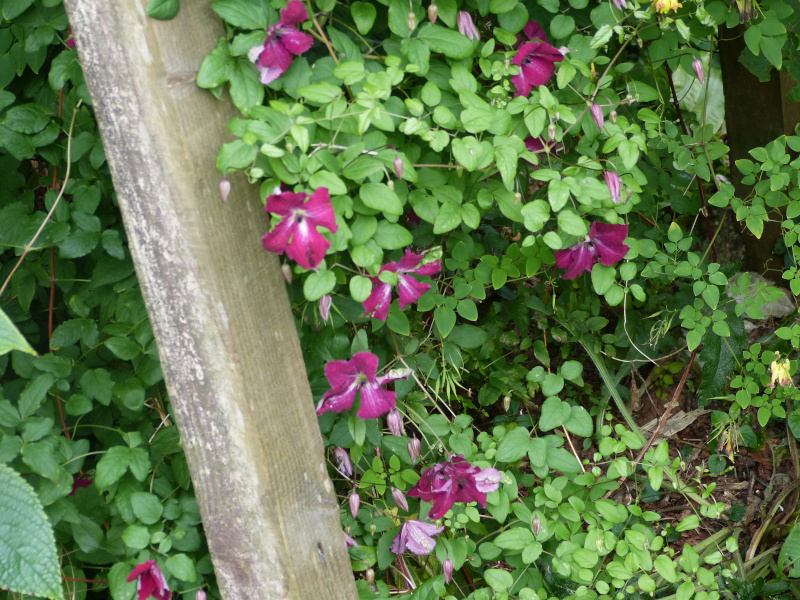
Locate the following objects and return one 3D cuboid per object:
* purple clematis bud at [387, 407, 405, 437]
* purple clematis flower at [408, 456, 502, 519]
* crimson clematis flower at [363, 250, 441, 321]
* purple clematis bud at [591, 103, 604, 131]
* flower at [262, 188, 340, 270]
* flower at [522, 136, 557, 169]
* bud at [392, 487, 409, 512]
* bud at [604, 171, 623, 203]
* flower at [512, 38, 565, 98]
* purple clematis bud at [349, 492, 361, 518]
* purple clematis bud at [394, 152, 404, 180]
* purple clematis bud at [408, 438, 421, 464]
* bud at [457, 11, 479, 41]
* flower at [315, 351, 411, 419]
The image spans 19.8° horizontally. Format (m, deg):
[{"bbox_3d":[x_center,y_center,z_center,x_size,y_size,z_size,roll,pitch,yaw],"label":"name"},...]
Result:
[{"bbox_3d":[-0.004,0.118,2.220,0.015,0.028,0.015,-6,20,2],"label":"purple clematis bud"},{"bbox_3d":[0.051,0.174,2.130,0.086,0.058,0.040,-2,14,-5],"label":"purple clematis flower"},{"bbox_3d":[0.001,-0.013,2.100,0.072,0.064,0.030,-1,9,-3],"label":"crimson clematis flower"},{"bbox_3d":[0.193,-0.180,2.240,0.011,0.029,0.011,-11,20,4],"label":"purple clematis bud"},{"bbox_3d":[-0.091,-0.066,2.100,0.071,0.077,0.032,0,3,0],"label":"flower"},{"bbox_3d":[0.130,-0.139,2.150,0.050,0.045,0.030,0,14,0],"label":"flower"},{"bbox_3d":[0.001,0.185,2.120,0.012,0.027,0.012,-30,15,10],"label":"bud"},{"bbox_3d":[0.209,-0.110,2.240,0.013,0.032,0.013,-11,20,4],"label":"bud"},{"bbox_3d":[0.134,-0.227,2.230,0.057,0.062,0.038,-6,19,-16],"label":"flower"},{"bbox_3d":[-0.044,0.198,2.200,0.010,0.025,0.010,-1,20,0],"label":"purple clematis bud"},{"bbox_3d":[-0.001,-0.125,2.160,0.009,0.024,0.009,-4,20,2],"label":"purple clematis bud"},{"bbox_3d":[0.013,0.140,2.120,0.012,0.024,0.012,0,20,0],"label":"purple clematis bud"},{"bbox_3d":[0.062,-0.249,2.080,0.017,0.029,0.017,-26,15,9],"label":"bud"},{"bbox_3d":[-0.034,0.078,2.100,0.086,0.062,0.035,1,9,3],"label":"flower"}]

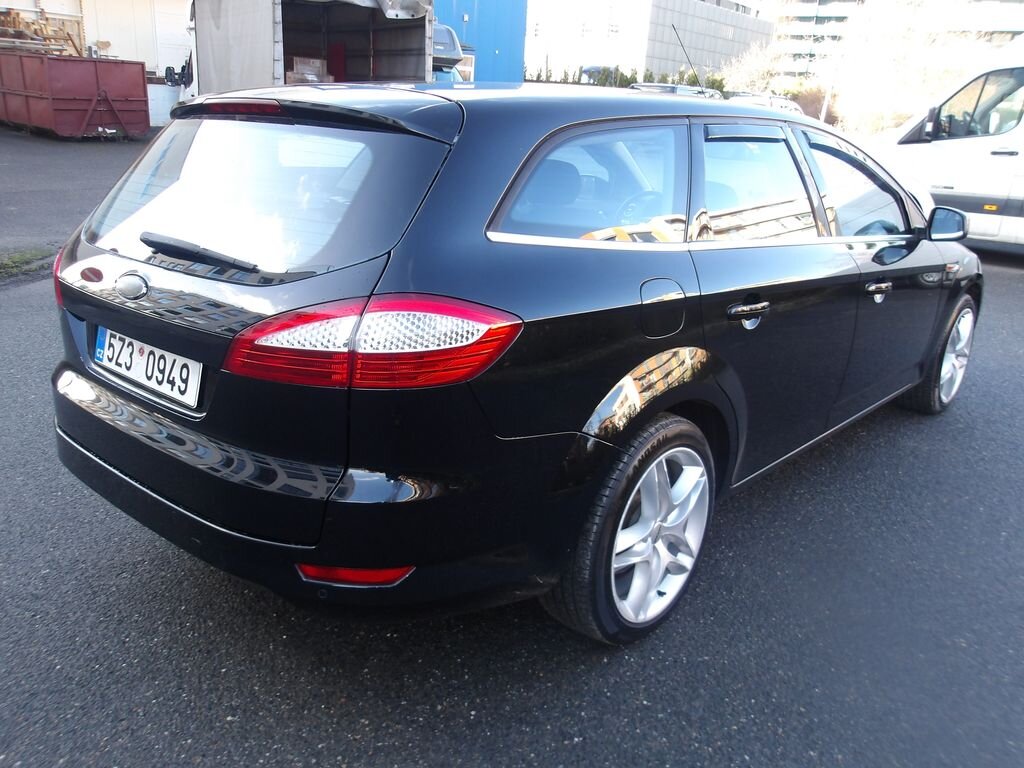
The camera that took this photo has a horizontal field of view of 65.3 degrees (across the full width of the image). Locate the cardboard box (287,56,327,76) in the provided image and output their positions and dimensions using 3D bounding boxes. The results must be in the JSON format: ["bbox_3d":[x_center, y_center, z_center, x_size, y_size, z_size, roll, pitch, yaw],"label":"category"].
[{"bbox_3d":[-3.276,-5.168,13.000,0.550,0.260,0.400,-8,20,-29],"label":"cardboard box"}]

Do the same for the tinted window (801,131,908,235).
[{"bbox_3d":[1.322,-0.742,3.023,0.055,0.430,0.800,-13,2,44],"label":"tinted window"}]

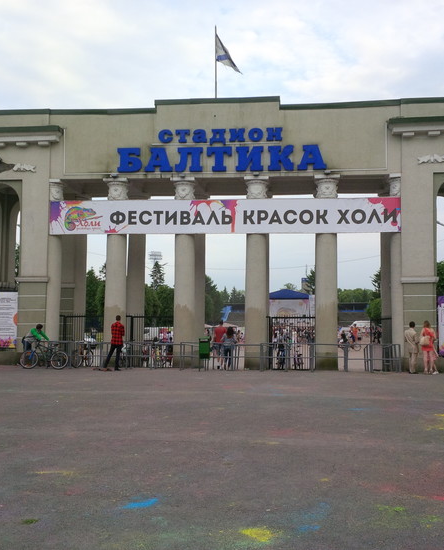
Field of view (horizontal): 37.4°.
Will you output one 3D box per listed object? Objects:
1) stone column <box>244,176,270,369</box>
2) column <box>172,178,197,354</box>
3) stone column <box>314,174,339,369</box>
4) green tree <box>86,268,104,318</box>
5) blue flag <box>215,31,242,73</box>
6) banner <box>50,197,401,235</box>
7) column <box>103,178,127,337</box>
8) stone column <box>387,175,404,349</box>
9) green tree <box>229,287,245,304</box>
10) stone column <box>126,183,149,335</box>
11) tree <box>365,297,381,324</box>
[{"bbox_3d":[1.202,-0.113,22.869,0.820,6.757,0.820,0,-4,7],"label":"stone column"},{"bbox_3d":[-1.362,-0.125,23.523,0.840,6.835,0.840,0,-4,6],"label":"column"},{"bbox_3d":[3.678,-0.130,22.948,0.840,6.790,0.840,0,-4,6],"label":"stone column"},{"bbox_3d":[-9.708,2.436,50.000,3.400,5.848,3.400,0,-4,7],"label":"green tree"},{"bbox_3d":[0.245,-8.321,24.725,0.946,1.550,0.250,0,-4,6],"label":"blue flag"},{"bbox_3d":[-0.058,-2.021,22.733,12.221,1.189,0.060,0,-4,7],"label":"banner"},{"bbox_3d":[-3.819,-0.120,23.803,0.840,6.854,0.840,0,-4,6],"label":"column"},{"bbox_3d":[5.934,-0.112,22.300,0.550,6.725,0.750,0,-4,7],"label":"stone column"},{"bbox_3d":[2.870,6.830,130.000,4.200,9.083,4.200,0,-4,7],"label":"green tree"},{"bbox_3d":[-3.418,0.110,26.236,0.800,6.771,0.800,0,-4,7],"label":"stone column"},{"bbox_3d":[11.763,3.502,50.000,2.200,3.721,2.200,0,-4,7],"label":"tree"}]

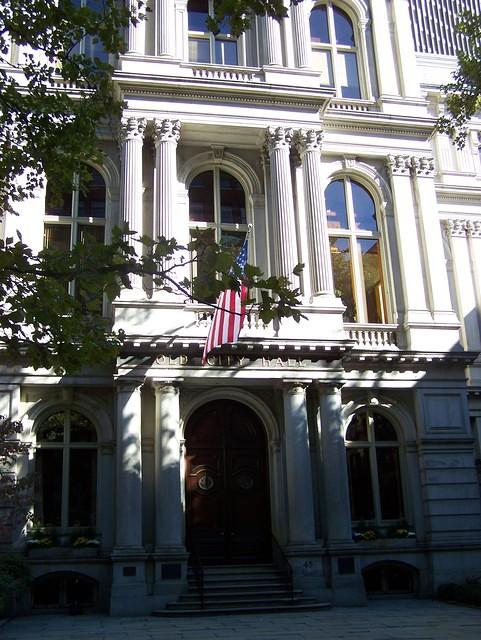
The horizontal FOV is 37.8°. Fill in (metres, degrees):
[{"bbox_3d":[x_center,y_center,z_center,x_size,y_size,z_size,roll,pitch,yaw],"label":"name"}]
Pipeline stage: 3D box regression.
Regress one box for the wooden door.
[{"bbox_3d":[-0.443,5.153,22.785,2.832,5.232,0.240,2,-19,-10],"label":"wooden door"}]

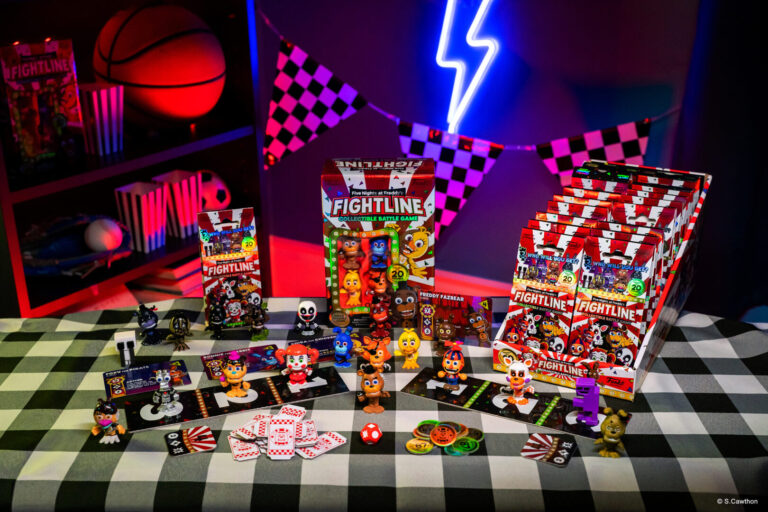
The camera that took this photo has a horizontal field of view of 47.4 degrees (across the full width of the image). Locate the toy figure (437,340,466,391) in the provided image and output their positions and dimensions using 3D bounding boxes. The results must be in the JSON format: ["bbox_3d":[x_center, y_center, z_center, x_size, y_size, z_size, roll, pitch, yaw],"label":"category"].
[{"bbox_3d":[0.074,0.116,0.944,0.032,0.055,0.028,4,21,13],"label":"toy figure"}]

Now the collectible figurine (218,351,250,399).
[{"bbox_3d":[-0.159,0.124,0.934,0.033,0.050,0.029,-2,20,-4],"label":"collectible figurine"}]

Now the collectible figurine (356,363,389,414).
[{"bbox_3d":[-0.011,0.154,1.025,0.040,0.059,0.031,1,20,4],"label":"collectible figurine"}]

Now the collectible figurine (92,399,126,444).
[{"bbox_3d":[-0.304,0.182,0.968,0.037,0.050,0.030,-2,20,-6],"label":"collectible figurine"}]

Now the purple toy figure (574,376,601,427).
[{"bbox_3d":[0.231,0.165,0.996,0.030,0.056,0.021,10,22,26],"label":"purple toy figure"}]

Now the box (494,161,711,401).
[{"bbox_3d":[0.317,0.011,1.227,0.179,0.188,0.415,10,22,26],"label":"box"}]

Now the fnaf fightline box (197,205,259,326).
[{"bbox_3d":[-0.192,0.013,1.091,0.069,0.154,0.033,-6,21,-14],"label":"fnaf fightline box"}]

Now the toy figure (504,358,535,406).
[{"bbox_3d":[0.159,0.148,1.041,0.041,0.059,0.028,8,21,23],"label":"toy figure"}]

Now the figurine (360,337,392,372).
[{"bbox_3d":[-0.009,0.111,0.977,0.035,0.046,0.030,0,20,0],"label":"figurine"}]

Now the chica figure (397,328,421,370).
[{"bbox_3d":[0.031,0.119,1.131,0.034,0.054,0.028,1,20,5],"label":"chica figure"}]

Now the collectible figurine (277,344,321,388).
[{"bbox_3d":[-0.095,0.117,0.959,0.048,0.045,0.028,-3,21,-6],"label":"collectible figurine"}]

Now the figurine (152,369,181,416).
[{"bbox_3d":[-0.224,0.138,0.903,0.028,0.047,0.026,-7,21,-17],"label":"figurine"}]

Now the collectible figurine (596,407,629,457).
[{"bbox_3d":[0.214,0.165,0.826,0.031,0.048,0.028,5,21,16],"label":"collectible figurine"}]

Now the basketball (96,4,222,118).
[{"bbox_3d":[-0.417,-0.351,1.632,0.239,0.239,0.239,0,20,0],"label":"basketball"}]

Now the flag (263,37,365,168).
[{"bbox_3d":[-0.189,-0.291,1.891,0.225,0.260,0.013,38,29,7],"label":"flag"}]

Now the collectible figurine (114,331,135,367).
[{"bbox_3d":[-0.297,0.108,1.007,0.024,0.037,0.017,-8,22,-20],"label":"collectible figurine"}]

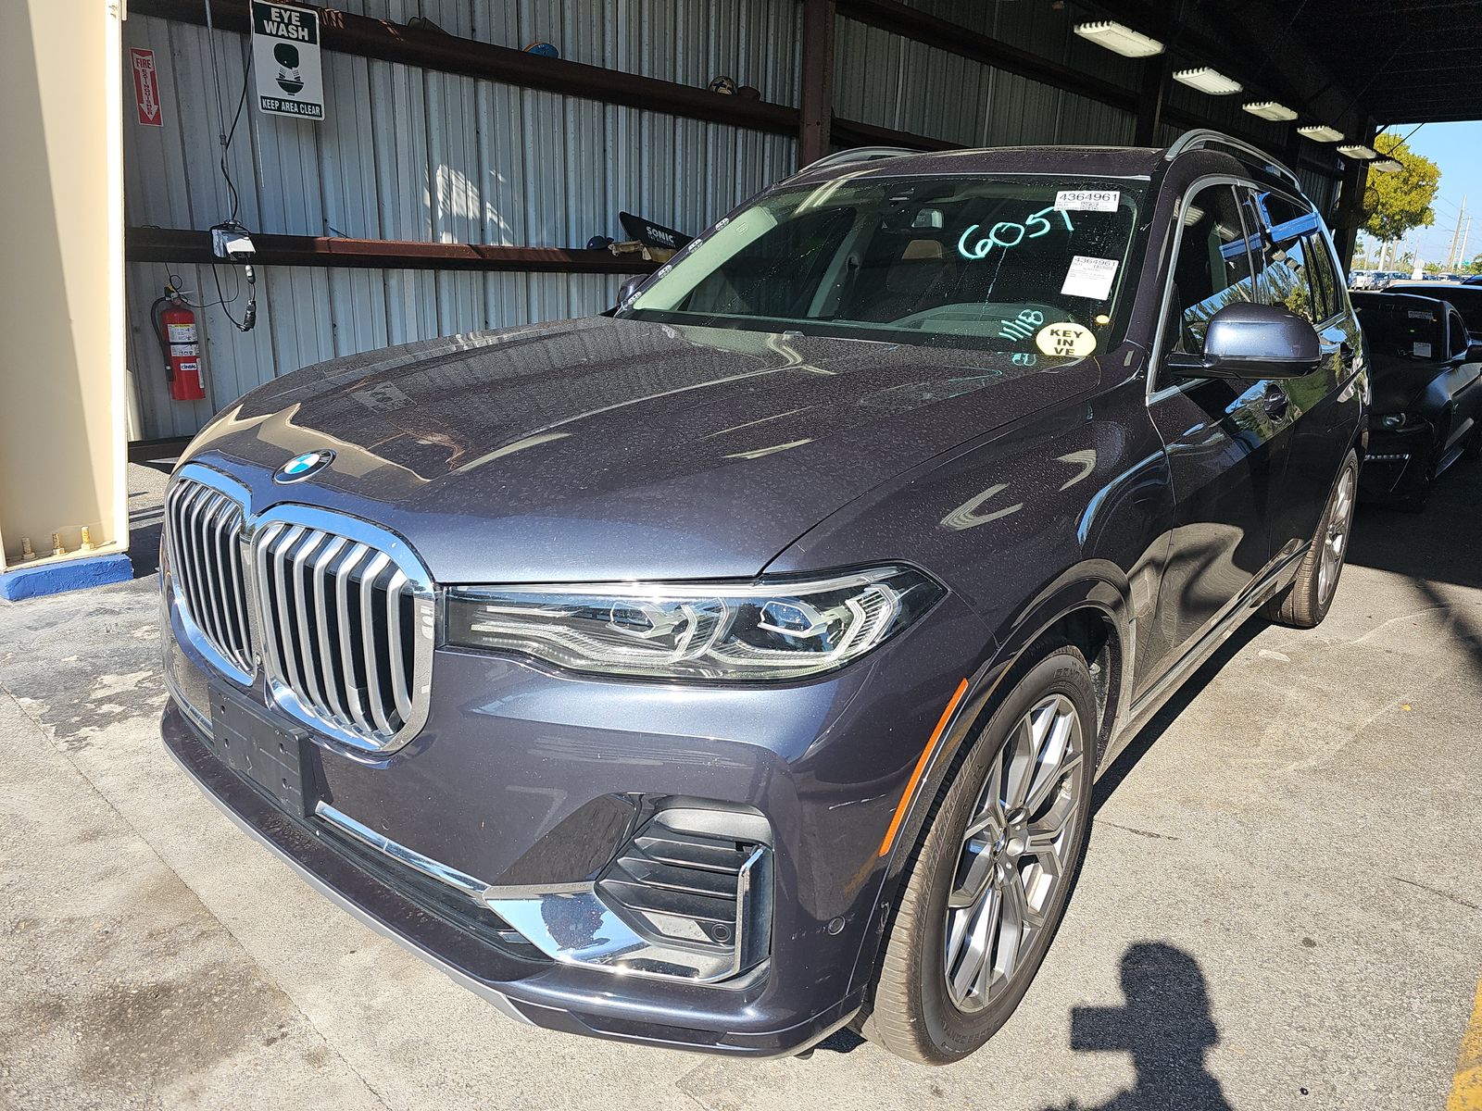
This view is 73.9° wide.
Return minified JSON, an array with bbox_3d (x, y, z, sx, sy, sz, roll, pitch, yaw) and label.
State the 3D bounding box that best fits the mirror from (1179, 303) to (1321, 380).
[{"bbox_3d":[1.169,-0.496,2.268,0.280,0.172,0.170,14,20,37],"label":"mirror"}]

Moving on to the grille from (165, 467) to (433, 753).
[{"bbox_3d":[-0.753,0.068,1.593,0.790,0.360,0.120,14,20,37],"label":"grille"}]

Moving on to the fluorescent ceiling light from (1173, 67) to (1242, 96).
[{"bbox_3d":[5.125,-5.201,10.788,0.340,0.090,1.220,16,22,39],"label":"fluorescent ceiling light"}]

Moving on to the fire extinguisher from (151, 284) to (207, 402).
[{"bbox_3d":[-2.528,-0.957,4.433,0.150,0.520,0.180,16,22,39],"label":"fire extinguisher"}]

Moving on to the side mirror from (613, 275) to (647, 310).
[{"bbox_3d":[-0.332,-0.879,3.435,0.280,0.172,0.170,14,20,37],"label":"side mirror"}]

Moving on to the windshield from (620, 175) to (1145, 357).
[{"bbox_3d":[0.314,-0.789,2.683,1.520,0.140,0.920,14,55,37],"label":"windshield"}]

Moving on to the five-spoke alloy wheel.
[{"bbox_3d":[0.390,0.490,1.802,0.285,0.785,0.785,14,20,37],"label":"five-spoke alloy wheel"}]

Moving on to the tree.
[{"bbox_3d":[46.711,-24.509,71.621,6.300,11.300,6.300,12,19,30],"label":"tree"}]

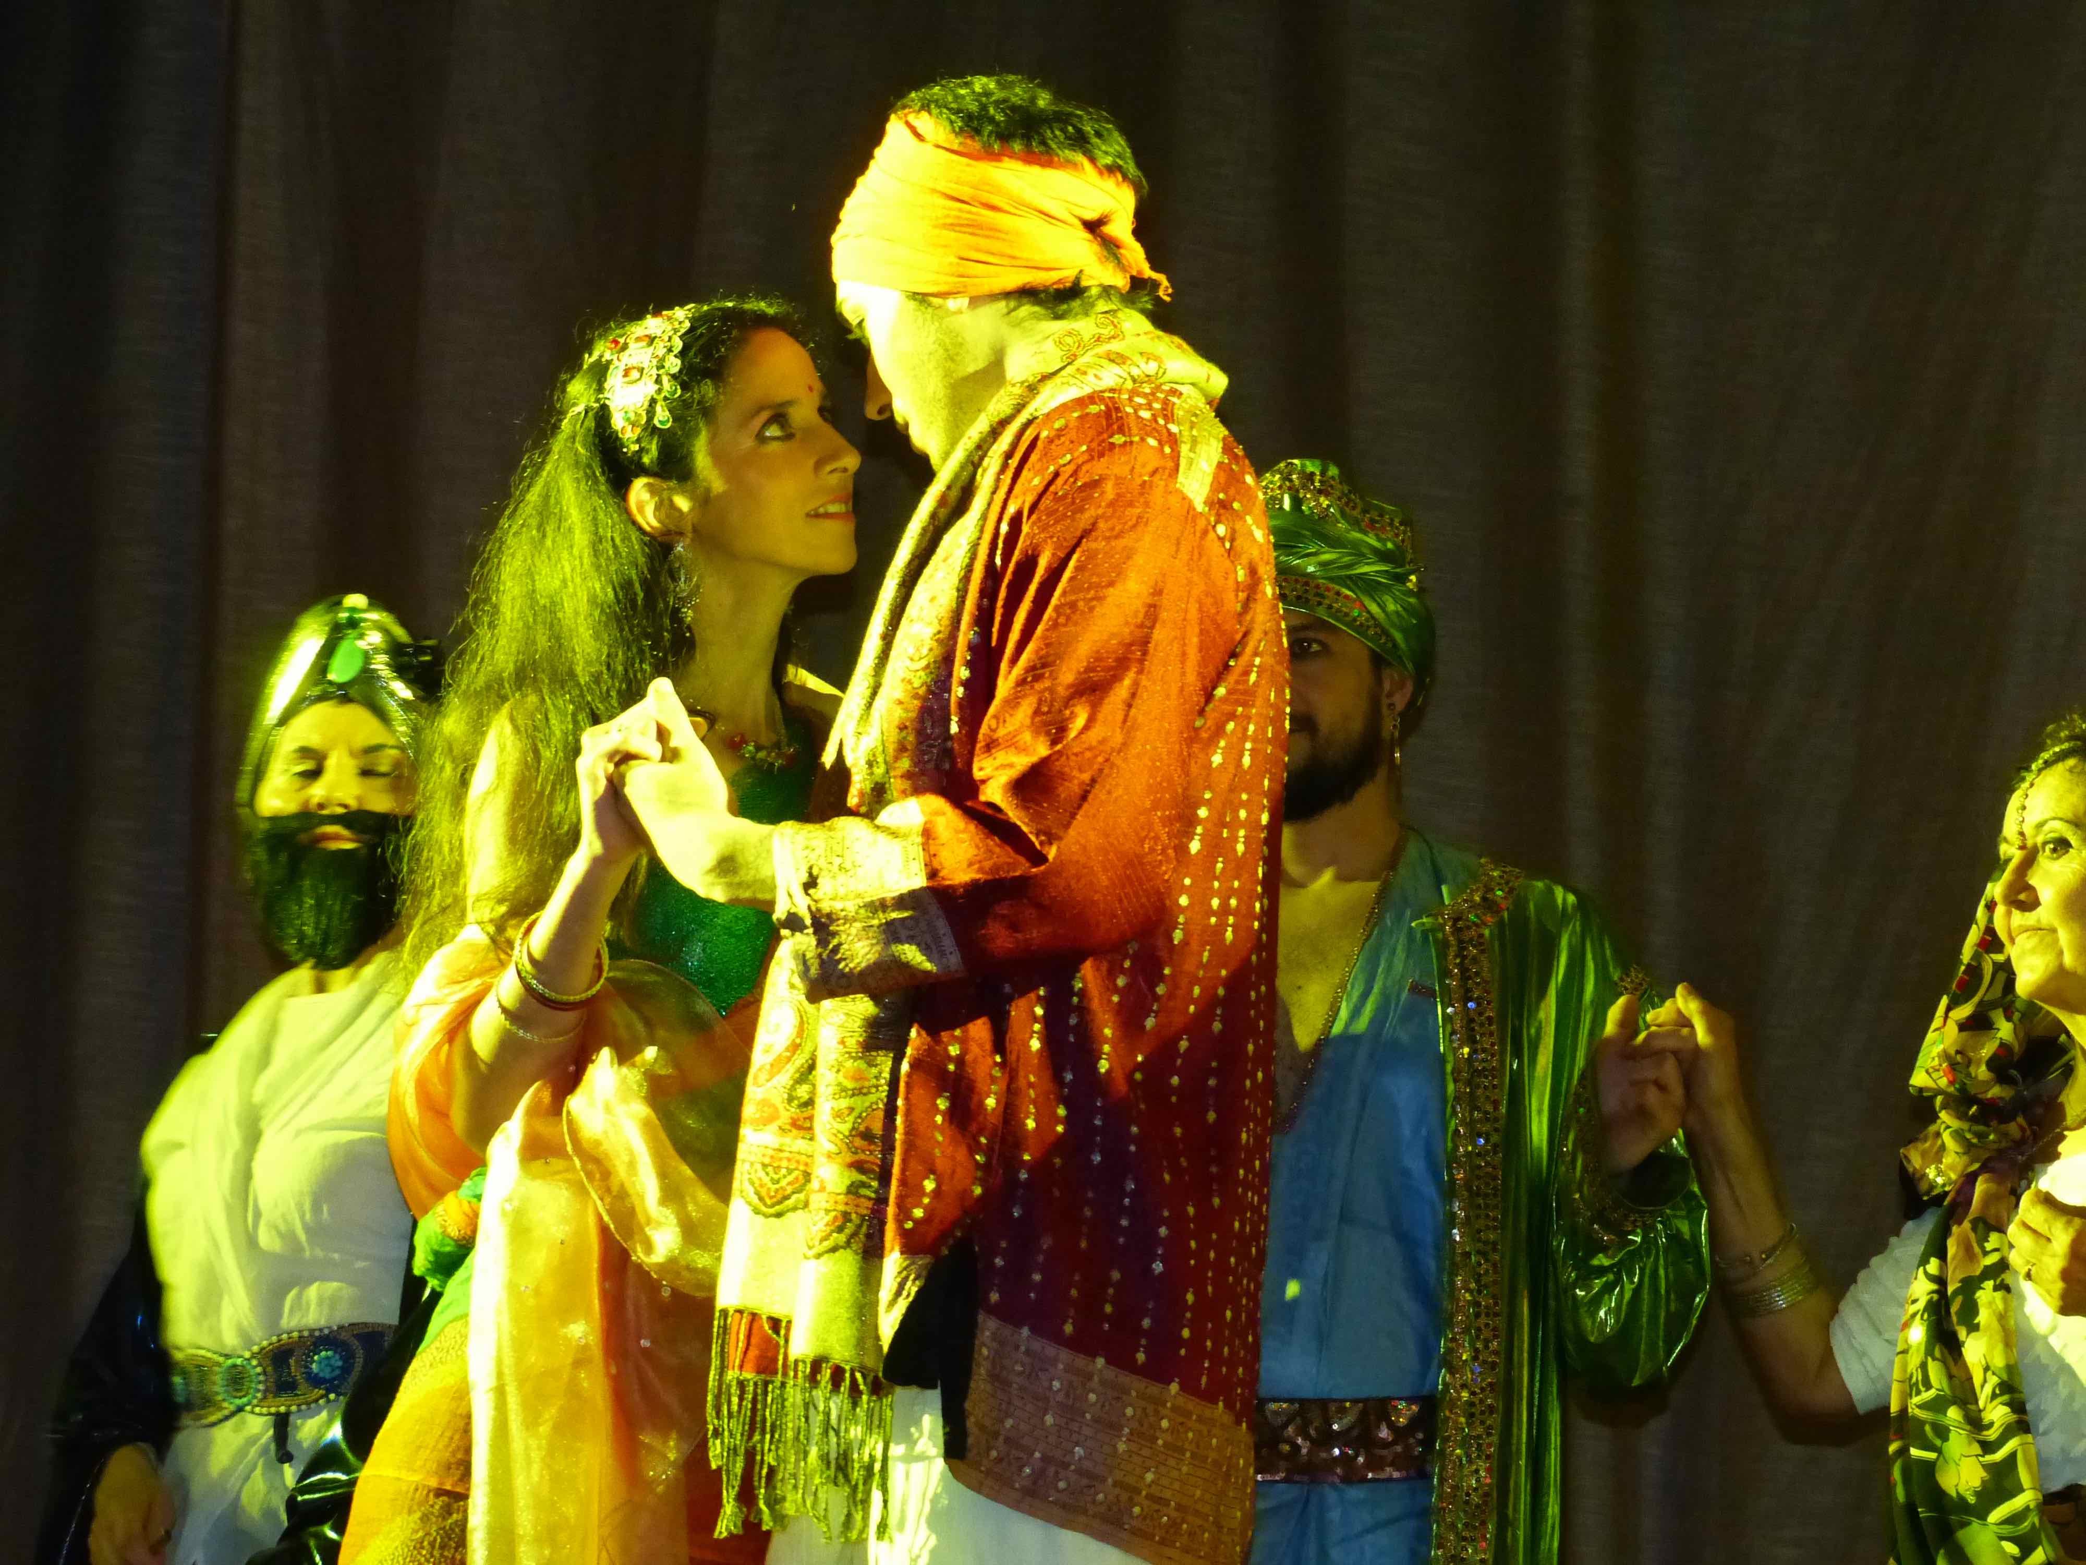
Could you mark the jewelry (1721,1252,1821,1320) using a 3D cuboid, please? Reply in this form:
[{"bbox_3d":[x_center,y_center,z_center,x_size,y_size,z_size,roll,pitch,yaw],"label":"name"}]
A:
[{"bbox_3d":[0.571,0.392,5.700,0.071,0.025,0.071,-17,17,0],"label":"jewelry"}]

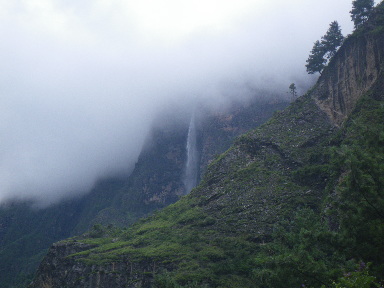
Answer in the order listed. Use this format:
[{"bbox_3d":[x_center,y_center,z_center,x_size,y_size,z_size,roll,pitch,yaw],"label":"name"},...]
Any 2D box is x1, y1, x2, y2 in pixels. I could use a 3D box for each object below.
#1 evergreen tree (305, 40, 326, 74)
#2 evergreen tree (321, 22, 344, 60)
[{"bbox_3d":[22.900,-16.040,288.000,4.080,6.310,3.960,0,-10,0],"label":"evergreen tree"},{"bbox_3d":[26.240,-19.510,290.000,4.480,7.100,4.350,0,-10,0],"label":"evergreen tree"}]

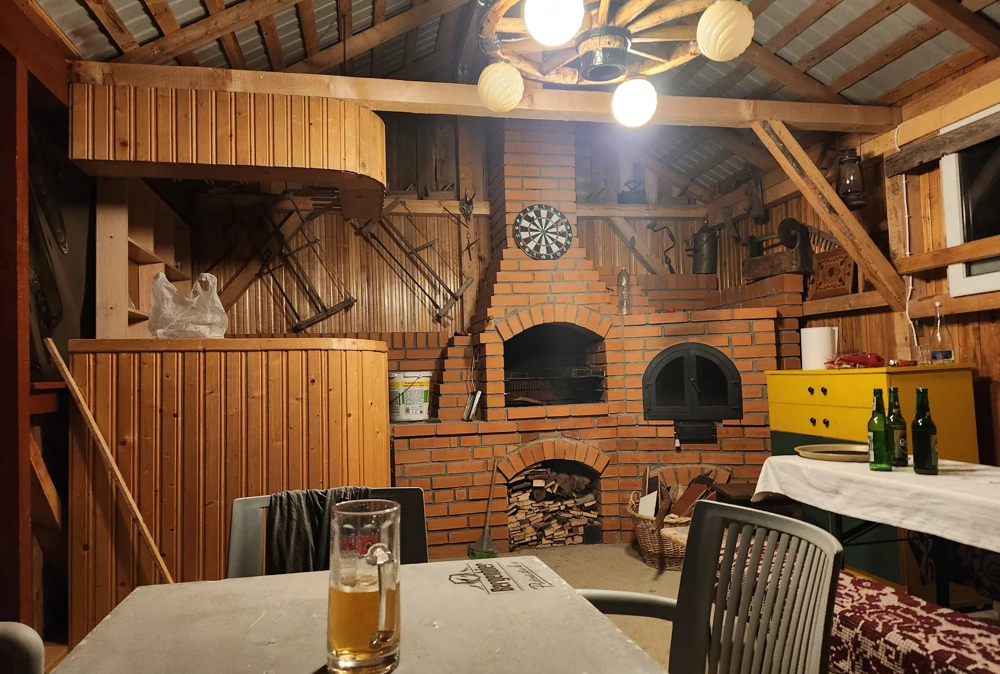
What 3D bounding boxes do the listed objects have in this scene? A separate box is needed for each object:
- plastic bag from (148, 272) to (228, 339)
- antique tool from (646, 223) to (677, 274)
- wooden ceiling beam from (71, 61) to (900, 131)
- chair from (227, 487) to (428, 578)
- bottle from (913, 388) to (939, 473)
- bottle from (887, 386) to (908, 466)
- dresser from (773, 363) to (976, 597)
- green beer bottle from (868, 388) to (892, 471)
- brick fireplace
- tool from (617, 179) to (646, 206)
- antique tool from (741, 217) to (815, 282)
[{"bbox_3d":[-1.357,-0.131,3.020,0.310,0.300,0.180,-1,-3,-11],"label":"plastic bag"},{"bbox_3d":[1.272,-0.695,5.442,0.215,0.395,0.080,-1,-3,-11],"label":"antique tool"},{"bbox_3d":[0.152,-1.133,3.349,3.998,0.100,0.120,-1,-3,-11],"label":"wooden ceiling beam"},{"bbox_3d":[-0.325,0.755,1.286,0.560,0.840,0.560,-1,-3,-11],"label":"chair"},{"bbox_3d":[1.302,0.285,2.128,0.067,0.260,0.067,-1,-3,-11],"label":"bottle"},{"bbox_3d":[1.310,0.293,2.291,0.067,0.260,0.067,-1,-3,-11],"label":"bottle"},{"bbox_3d":[1.948,0.682,3.700,0.460,1.035,0.990,-1,-3,-11],"label":"dresser"},{"bbox_3d":[1.214,0.292,2.219,0.067,0.260,0.067,-1,-3,-11],"label":"green beer bottle"},{"bbox_3d":[0.399,-0.105,4.625,2.420,2.820,1.260,-1,-3,-11],"label":"brick fireplace"},{"bbox_3d":[1.030,-1.135,5.427,0.220,0.190,0.110,-1,-3,-11],"label":"tool"},{"bbox_3d":[1.829,-0.536,4.537,0.160,0.340,0.560,-1,-3,-11],"label":"antique tool"}]

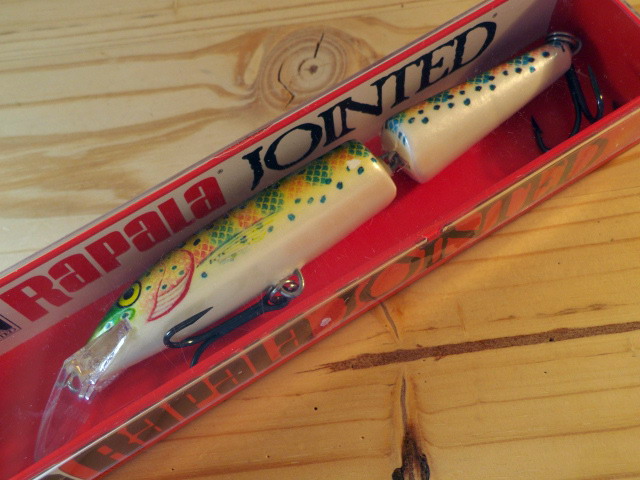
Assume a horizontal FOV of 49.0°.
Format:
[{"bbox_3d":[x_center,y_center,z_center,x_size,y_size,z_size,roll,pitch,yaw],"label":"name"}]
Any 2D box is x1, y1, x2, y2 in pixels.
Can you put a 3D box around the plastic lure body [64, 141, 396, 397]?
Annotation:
[{"bbox_3d":[-0.019,0.006,0.148,0.079,0.015,0.017,-35,66,-12],"label":"plastic lure body"}]

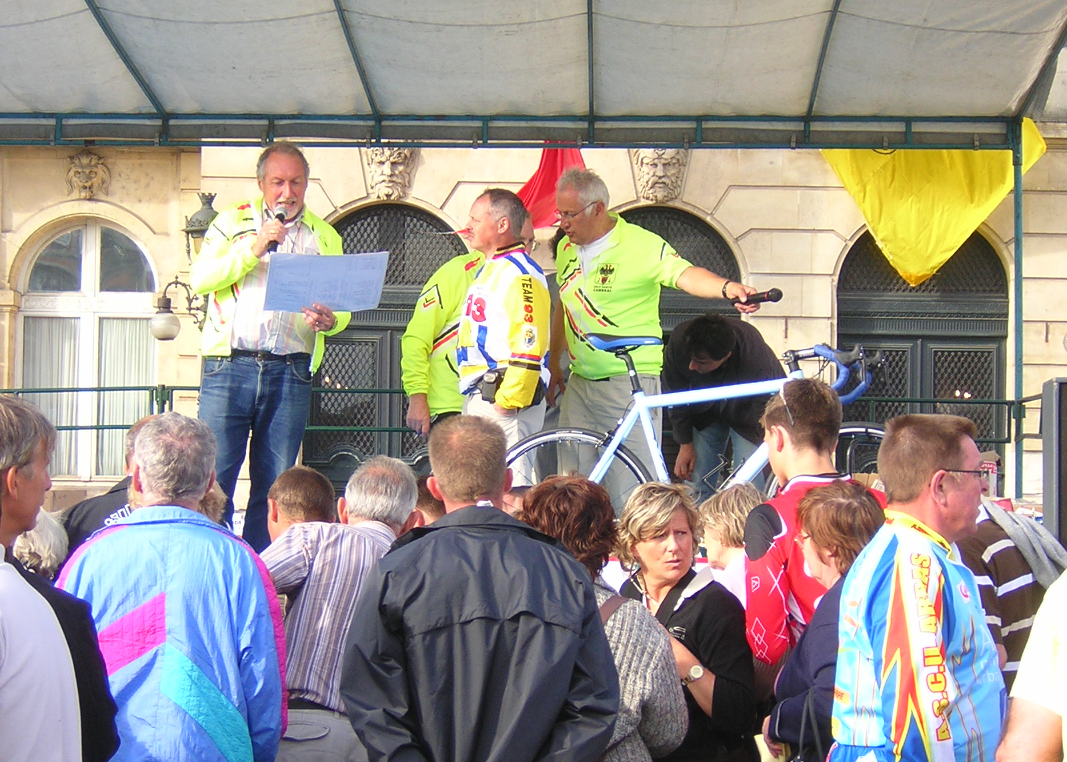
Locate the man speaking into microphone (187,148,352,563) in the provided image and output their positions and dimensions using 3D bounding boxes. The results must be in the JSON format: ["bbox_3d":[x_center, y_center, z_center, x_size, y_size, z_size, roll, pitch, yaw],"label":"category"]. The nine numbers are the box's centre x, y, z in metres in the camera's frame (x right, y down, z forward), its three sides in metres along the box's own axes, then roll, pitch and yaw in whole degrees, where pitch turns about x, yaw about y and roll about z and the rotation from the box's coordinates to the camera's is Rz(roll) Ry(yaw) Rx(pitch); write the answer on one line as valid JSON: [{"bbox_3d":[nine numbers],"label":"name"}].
[{"bbox_3d":[-0.963,0.014,9.474,0.580,1.760,0.480,1,-2,-9],"label":"man speaking into microphone"}]

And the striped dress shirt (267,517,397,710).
[{"bbox_3d":[-0.400,0.540,5.950,0.500,0.500,0.340,1,-2,3],"label":"striped dress shirt"}]

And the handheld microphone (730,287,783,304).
[{"bbox_3d":[0.823,-0.313,9.700,0.215,0.052,0.052,-12,-4,21],"label":"handheld microphone"}]

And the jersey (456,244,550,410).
[{"bbox_3d":[-0.111,-0.205,9.850,0.330,0.630,0.480,2,-2,-30],"label":"jersey"}]

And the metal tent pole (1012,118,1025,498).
[{"bbox_3d":[2.444,-0.178,13.200,0.040,2.300,0.040,1,-2,2],"label":"metal tent pole"}]

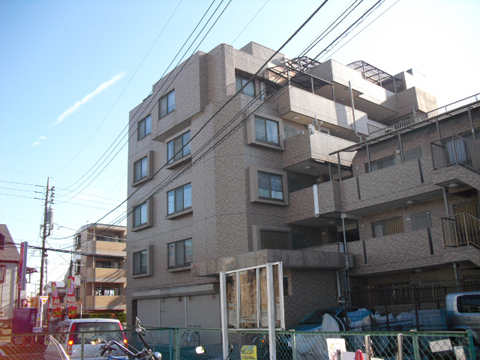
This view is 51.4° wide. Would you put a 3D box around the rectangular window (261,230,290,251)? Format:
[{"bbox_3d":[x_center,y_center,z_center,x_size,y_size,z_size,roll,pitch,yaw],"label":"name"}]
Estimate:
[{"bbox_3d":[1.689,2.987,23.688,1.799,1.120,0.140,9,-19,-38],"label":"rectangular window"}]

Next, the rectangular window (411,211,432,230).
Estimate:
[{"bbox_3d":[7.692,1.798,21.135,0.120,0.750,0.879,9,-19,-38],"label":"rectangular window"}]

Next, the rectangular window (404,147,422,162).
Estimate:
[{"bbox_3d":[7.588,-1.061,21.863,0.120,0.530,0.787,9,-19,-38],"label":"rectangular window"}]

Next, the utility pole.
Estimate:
[{"bbox_3d":[-15.754,5.801,40.052,0.800,12.400,0.700,9,-19,-38],"label":"utility pole"}]

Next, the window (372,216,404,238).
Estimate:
[{"bbox_3d":[6.639,2.174,22.392,0.120,0.800,1.601,9,-19,-38],"label":"window"}]

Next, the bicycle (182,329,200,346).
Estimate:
[{"bbox_3d":[-2.240,7.217,22.995,0.500,0.900,1.560,9,-19,-38],"label":"bicycle"}]

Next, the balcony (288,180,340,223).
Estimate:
[{"bbox_3d":[3.846,1.213,24.221,1.550,1.470,3.310,9,-19,-38],"label":"balcony"}]

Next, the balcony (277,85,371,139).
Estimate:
[{"bbox_3d":[4.767,-3.676,28.019,6.400,1.380,1.010,9,-19,-38],"label":"balcony"}]

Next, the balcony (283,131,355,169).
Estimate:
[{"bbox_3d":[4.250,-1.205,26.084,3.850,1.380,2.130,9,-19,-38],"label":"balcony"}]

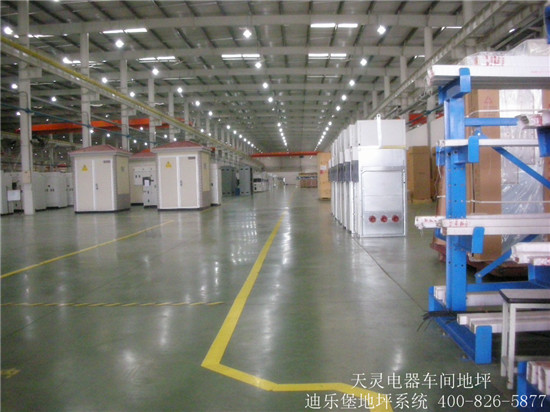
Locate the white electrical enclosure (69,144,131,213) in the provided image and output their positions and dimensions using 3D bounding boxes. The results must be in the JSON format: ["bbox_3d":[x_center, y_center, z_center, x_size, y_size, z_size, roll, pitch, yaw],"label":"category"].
[{"bbox_3d":[-6.889,-1.066,22.242,1.820,2.560,2.100,-1,2,3],"label":"white electrical enclosure"}]

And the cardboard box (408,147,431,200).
[{"bbox_3d":[6.639,-1.403,25.751,0.750,2.500,1.300,-1,2,3],"label":"cardboard box"}]

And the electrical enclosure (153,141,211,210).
[{"bbox_3d":[-3.771,-1.212,22.853,1.940,2.700,2.200,-1,2,3],"label":"electrical enclosure"}]

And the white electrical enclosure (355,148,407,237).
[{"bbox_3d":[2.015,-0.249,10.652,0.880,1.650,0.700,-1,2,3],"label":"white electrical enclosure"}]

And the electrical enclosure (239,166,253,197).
[{"bbox_3d":[-2.285,-1.912,43.647,0.830,2.250,1.300,-1,2,3],"label":"electrical enclosure"}]

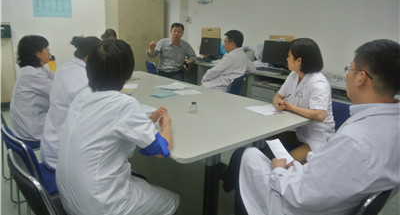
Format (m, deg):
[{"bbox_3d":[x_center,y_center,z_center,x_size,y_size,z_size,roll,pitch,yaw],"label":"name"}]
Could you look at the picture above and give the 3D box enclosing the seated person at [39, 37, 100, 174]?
[{"bbox_3d":[-0.706,0.162,1.988,0.480,1.220,0.720,9,17,24],"label":"seated person"}]

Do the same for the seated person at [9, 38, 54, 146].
[{"bbox_3d":[-1.125,0.052,2.344,0.470,1.210,0.700,11,18,29],"label":"seated person"}]

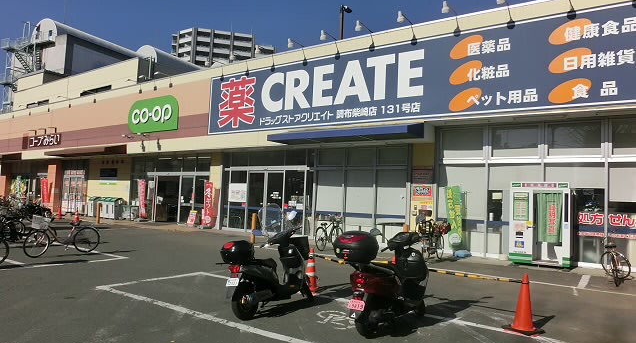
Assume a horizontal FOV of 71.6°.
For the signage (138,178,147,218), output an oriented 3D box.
[{"bbox_3d":[-8.342,1.331,20.962,0.550,1.780,0.080,0,-4,34],"label":"signage"}]

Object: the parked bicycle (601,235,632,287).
[{"bbox_3d":[6.128,1.798,9.029,0.560,0.960,1.660,0,-5,34],"label":"parked bicycle"}]

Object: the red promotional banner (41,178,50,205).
[{"bbox_3d":[-16.375,1.202,26.500,0.550,1.650,0.060,5,-4,-35],"label":"red promotional banner"}]

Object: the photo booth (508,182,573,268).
[{"bbox_3d":[5.564,1.327,10.990,1.340,2.050,0.760,0,-5,34],"label":"photo booth"}]

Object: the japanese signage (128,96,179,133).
[{"bbox_3d":[-7.515,-2.596,20.085,3.550,1.700,0.180,0,-4,34],"label":"japanese signage"}]

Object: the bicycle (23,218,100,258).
[{"bbox_3d":[-5.906,1.426,10.180,0.560,1.010,1.720,0,-4,34],"label":"bicycle"}]

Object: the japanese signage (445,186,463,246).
[{"bbox_3d":[3.895,1.265,12.676,0.530,1.750,0.120,0,-4,34],"label":"japanese signage"}]

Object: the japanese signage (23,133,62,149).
[{"bbox_3d":[-16.888,-1.836,26.865,4.950,0.750,0.200,0,-5,34],"label":"japanese signage"}]

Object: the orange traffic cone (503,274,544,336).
[{"bbox_3d":[2.432,1.525,5.199,0.380,0.680,0.380,0,-5,34],"label":"orange traffic cone"}]

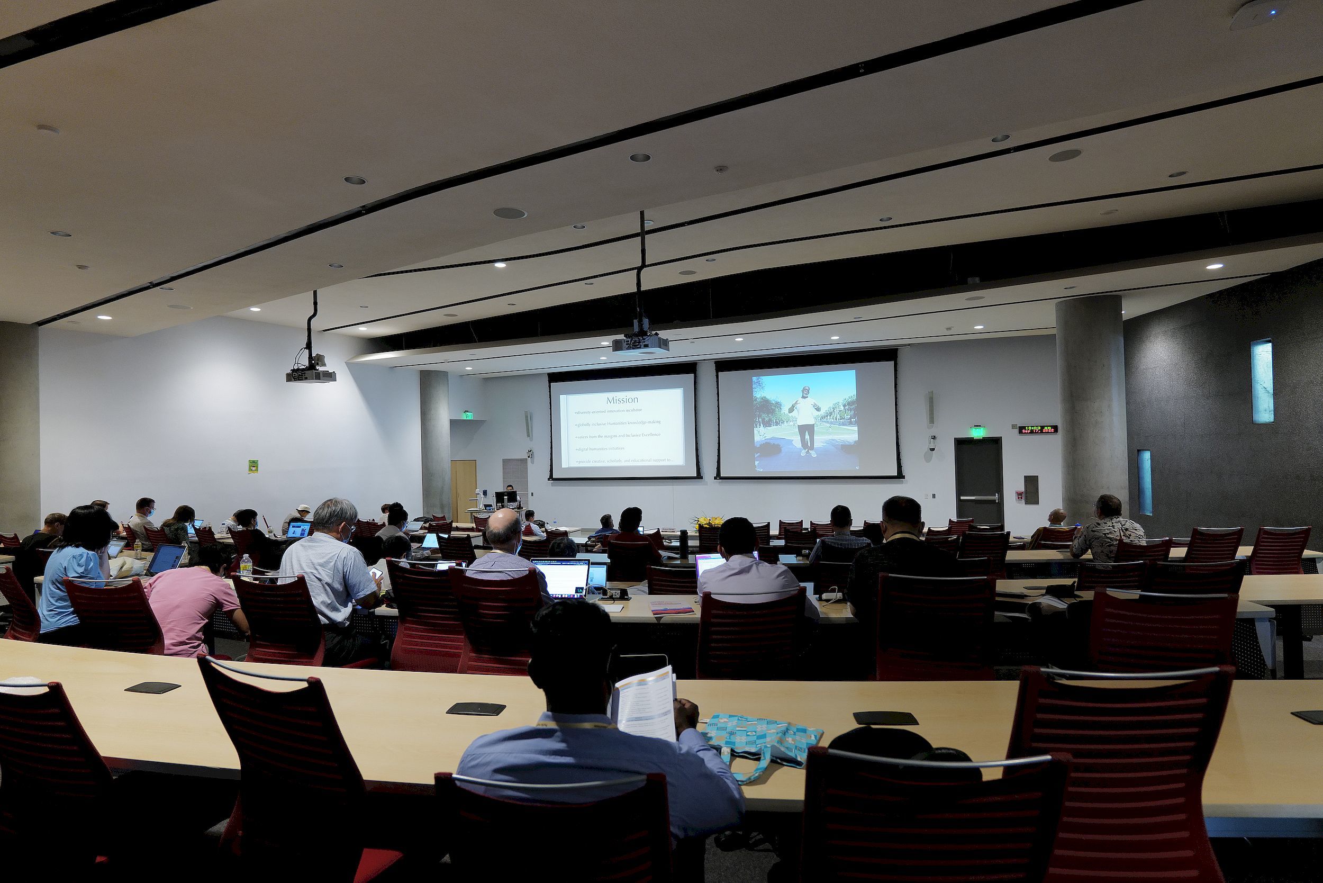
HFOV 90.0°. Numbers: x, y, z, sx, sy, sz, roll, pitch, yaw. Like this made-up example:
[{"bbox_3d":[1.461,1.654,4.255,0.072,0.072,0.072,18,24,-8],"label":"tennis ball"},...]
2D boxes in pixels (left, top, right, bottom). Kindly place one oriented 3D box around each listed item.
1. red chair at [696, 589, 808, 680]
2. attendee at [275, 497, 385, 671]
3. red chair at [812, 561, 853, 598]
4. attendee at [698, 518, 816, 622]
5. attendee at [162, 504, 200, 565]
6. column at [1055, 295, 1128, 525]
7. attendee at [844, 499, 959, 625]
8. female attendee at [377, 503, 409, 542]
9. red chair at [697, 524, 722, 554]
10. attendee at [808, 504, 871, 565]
[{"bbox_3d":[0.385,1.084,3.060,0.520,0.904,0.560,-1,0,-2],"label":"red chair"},{"bbox_3d":[-1.657,0.933,3.300,0.560,1.317,0.720,-2,-1,25],"label":"attendee"},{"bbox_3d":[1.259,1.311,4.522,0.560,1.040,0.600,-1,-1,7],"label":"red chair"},{"bbox_3d":[0.422,0.929,3.020,0.520,1.210,0.780,-1,-1,2],"label":"attendee"},{"bbox_3d":[-5.668,1.404,7.887,0.480,1.270,0.750,-2,-1,28],"label":"attendee"},{"bbox_3d":[7.584,-0.086,11.600,1.000,4.800,1.000,-2,-1,8],"label":"column"},{"bbox_3d":[1.067,0.872,2.920,0.540,1.290,0.760,-1,-1,6],"label":"attendee"},{"bbox_3d":[-3.050,1.330,7.600,0.480,1.240,0.750,-2,-1,28],"label":"female attendee"},{"bbox_3d":[0.840,1.760,10.500,0.540,0.910,0.570,-1,-1,3],"label":"red chair"},{"bbox_3d":[1.605,1.206,5.839,0.540,1.298,0.750,-2,-1,13],"label":"attendee"}]

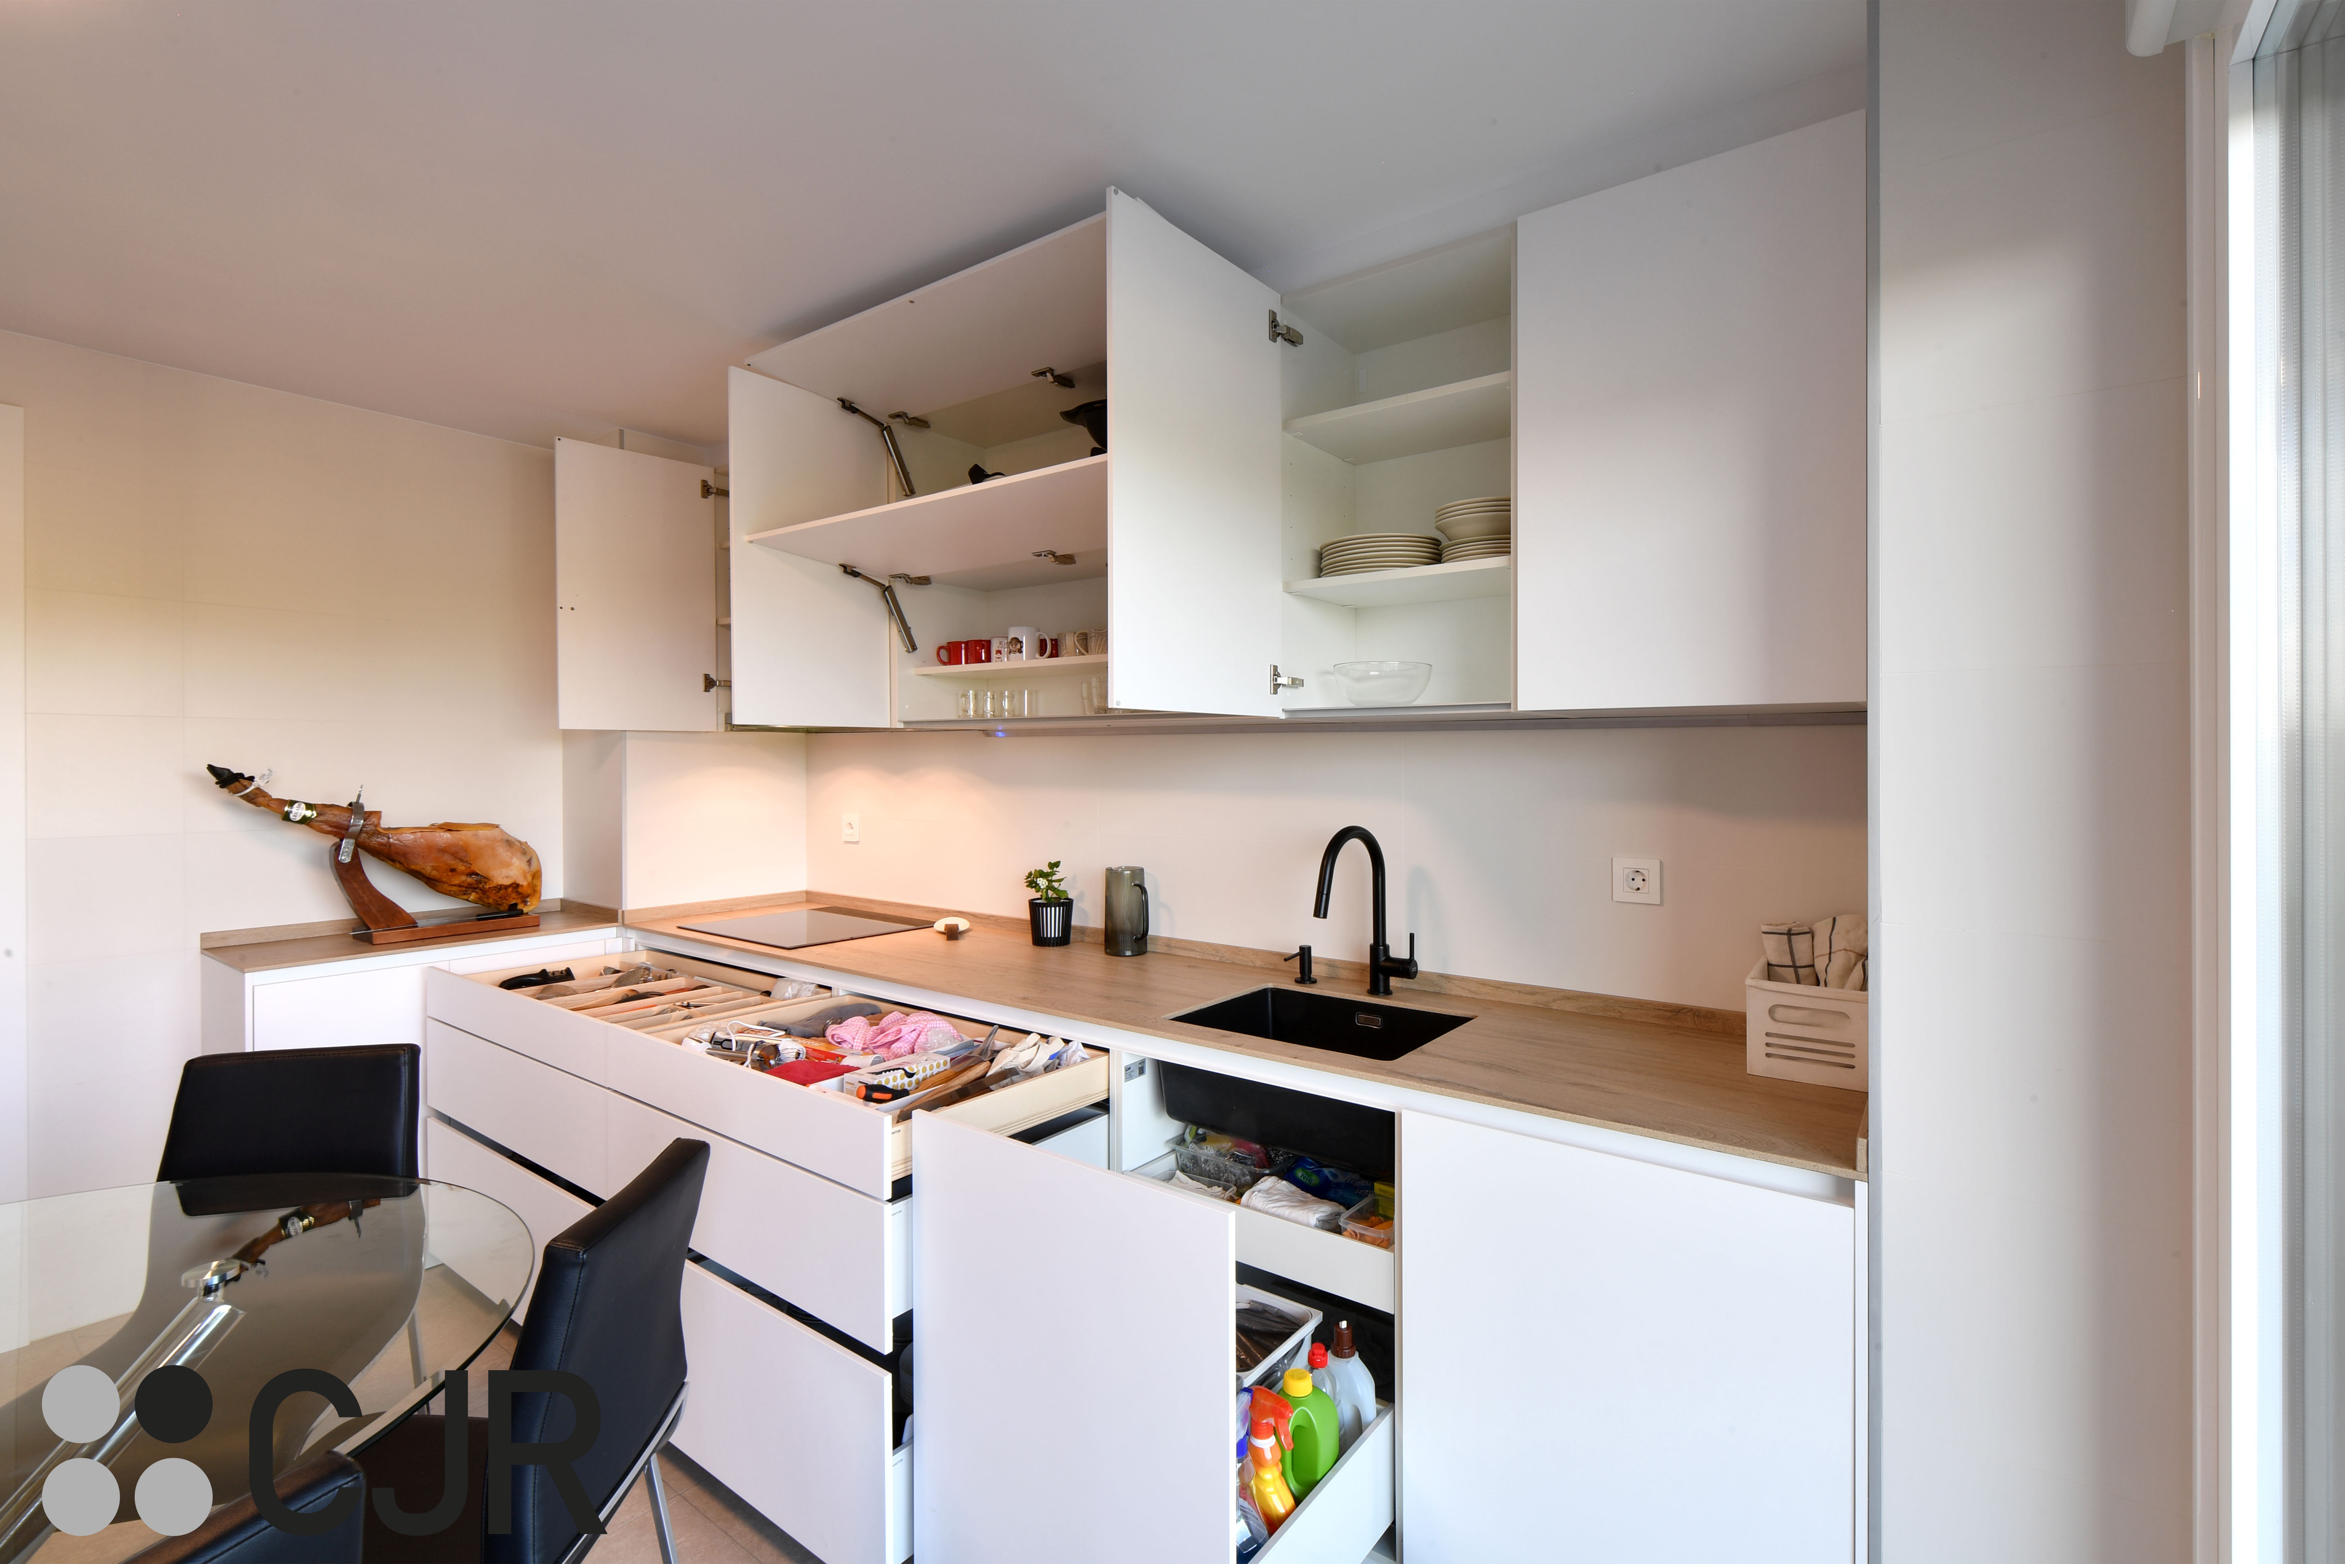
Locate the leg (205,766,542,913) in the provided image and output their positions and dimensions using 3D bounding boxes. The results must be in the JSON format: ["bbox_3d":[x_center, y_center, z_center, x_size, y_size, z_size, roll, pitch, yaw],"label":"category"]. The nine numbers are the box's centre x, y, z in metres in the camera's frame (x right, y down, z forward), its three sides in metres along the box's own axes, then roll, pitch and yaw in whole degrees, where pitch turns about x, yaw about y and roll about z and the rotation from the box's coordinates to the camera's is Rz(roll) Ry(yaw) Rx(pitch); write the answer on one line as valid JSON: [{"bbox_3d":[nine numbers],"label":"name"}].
[{"bbox_3d":[-2.193,0.174,2.924,0.200,0.430,0.765,1,2,37],"label":"leg"}]

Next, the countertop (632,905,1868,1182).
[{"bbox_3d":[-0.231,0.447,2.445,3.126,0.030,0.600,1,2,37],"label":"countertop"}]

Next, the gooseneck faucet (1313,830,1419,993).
[{"bbox_3d":[0.402,0.275,2.159,0.240,0.365,0.125,-1,2,-43],"label":"gooseneck faucet"}]

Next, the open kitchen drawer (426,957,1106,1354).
[{"bbox_3d":[-1.028,0.676,2.372,1.890,0.361,0.550,1,2,37],"label":"open kitchen drawer"}]

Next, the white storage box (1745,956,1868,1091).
[{"bbox_3d":[1.059,0.396,1.715,0.172,0.147,0.220,1,2,37],"label":"white storage box"}]

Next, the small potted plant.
[{"bbox_3d":[-0.332,0.324,2.806,0.122,0.232,0.122,0,2,0],"label":"small potted plant"}]

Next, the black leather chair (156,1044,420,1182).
[{"bbox_3d":[-1.490,0.931,1.630,0.440,0.880,0.560,0,2,-12],"label":"black leather chair"}]

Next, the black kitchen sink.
[{"bbox_3d":[0.297,0.556,2.029,0.480,0.190,0.385,1,2,37],"label":"black kitchen sink"}]

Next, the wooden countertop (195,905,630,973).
[{"bbox_3d":[-2.090,0.429,2.928,0.430,0.035,0.870,1,2,36],"label":"wooden countertop"}]

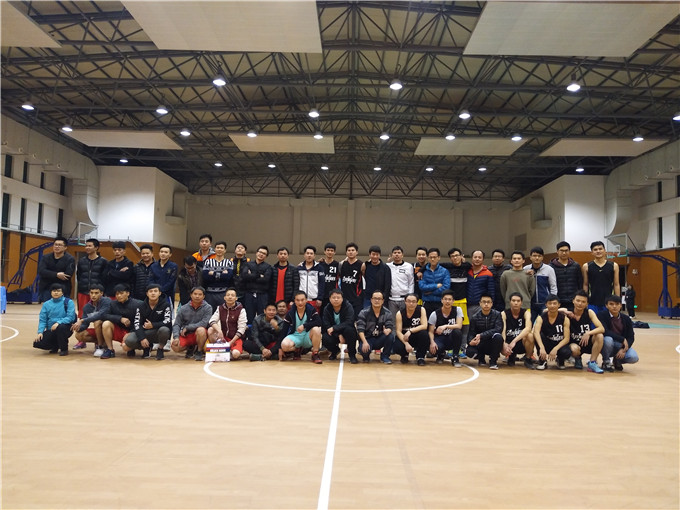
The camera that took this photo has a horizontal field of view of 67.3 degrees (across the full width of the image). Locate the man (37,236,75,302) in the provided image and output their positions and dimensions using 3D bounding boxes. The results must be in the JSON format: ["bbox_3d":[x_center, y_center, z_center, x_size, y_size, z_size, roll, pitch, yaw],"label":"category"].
[{"bbox_3d":[-4.617,0.607,8.314,0.520,1.790,0.340,2,-4,-13],"label":"man"}]

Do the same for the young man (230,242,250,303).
[{"bbox_3d":[-1.672,0.684,8.521,0.500,1.776,0.340,2,-4,-7],"label":"young man"}]

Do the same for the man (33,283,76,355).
[{"bbox_3d":[-4.260,0.944,7.640,0.540,1.033,0.620,1,-4,-3],"label":"man"}]

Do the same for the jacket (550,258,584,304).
[{"bbox_3d":[3.577,0.424,8.046,0.530,0.771,0.310,0,-5,20],"label":"jacket"}]

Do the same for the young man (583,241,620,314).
[{"bbox_3d":[4.087,0.720,7.975,0.600,1.886,0.340,-1,-5,23],"label":"young man"}]

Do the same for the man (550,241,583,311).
[{"bbox_3d":[3.423,0.706,7.748,0.530,1.820,0.330,0,-4,18],"label":"man"}]

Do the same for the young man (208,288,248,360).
[{"bbox_3d":[-1.621,0.997,7.427,0.580,1.003,0.700,1,-4,-3],"label":"young man"}]

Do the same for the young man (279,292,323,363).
[{"bbox_3d":[-0.556,1.022,7.381,0.620,0.980,0.750,1,-4,-2],"label":"young man"}]

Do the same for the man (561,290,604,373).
[{"bbox_3d":[3.414,1.052,7.217,0.630,1.084,0.720,-1,-5,25],"label":"man"}]

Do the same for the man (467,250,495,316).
[{"bbox_3d":[2.275,0.779,8.269,0.500,1.709,0.330,0,-4,16],"label":"man"}]

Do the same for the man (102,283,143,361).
[{"bbox_3d":[-3.192,0.950,7.448,0.620,1.038,0.720,-1,-4,26],"label":"man"}]

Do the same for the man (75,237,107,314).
[{"bbox_3d":[-4.073,0.626,8.370,0.540,1.784,0.340,2,-4,-14],"label":"man"}]

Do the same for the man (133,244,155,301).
[{"bbox_3d":[-3.204,0.678,8.444,0.520,1.700,0.330,2,-4,-15],"label":"man"}]

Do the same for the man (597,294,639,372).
[{"bbox_3d":[3.902,1.079,7.181,0.580,1.020,0.700,0,-4,15],"label":"man"}]

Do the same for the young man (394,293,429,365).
[{"bbox_3d":[1.041,1.060,7.437,0.520,0.996,0.700,1,-4,4],"label":"young man"}]

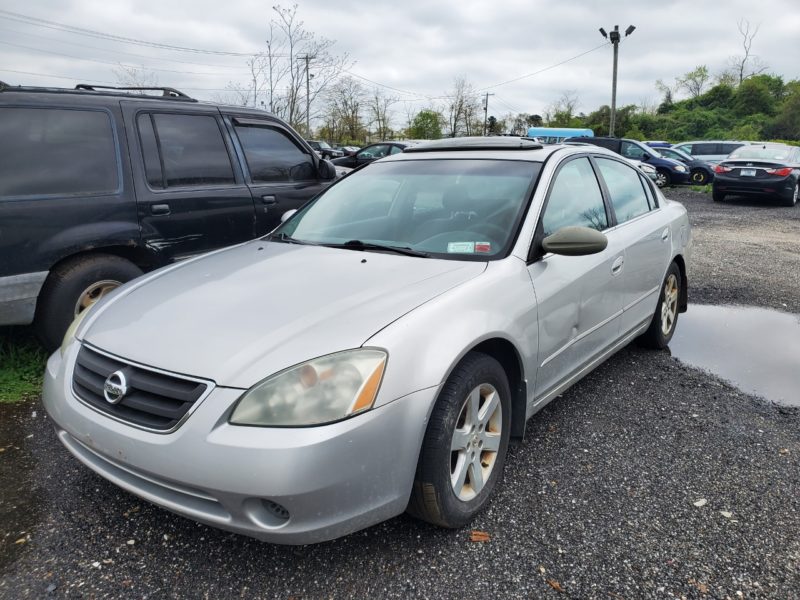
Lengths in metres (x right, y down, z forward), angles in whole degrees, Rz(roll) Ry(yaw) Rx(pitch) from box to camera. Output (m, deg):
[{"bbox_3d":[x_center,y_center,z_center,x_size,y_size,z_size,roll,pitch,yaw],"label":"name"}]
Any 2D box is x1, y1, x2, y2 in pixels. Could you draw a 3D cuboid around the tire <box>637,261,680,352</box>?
[{"bbox_3d":[1.923,0.019,4.481,0.215,0.660,0.660,9,16,36],"label":"tire"}]

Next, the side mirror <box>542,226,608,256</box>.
[{"bbox_3d":[0.778,-0.257,2.668,0.240,0.138,0.145,9,16,36],"label":"side mirror"}]

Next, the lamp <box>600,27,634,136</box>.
[{"bbox_3d":[12.306,-11.302,35.014,2.000,8.700,1.400,4,14,18],"label":"lamp"}]

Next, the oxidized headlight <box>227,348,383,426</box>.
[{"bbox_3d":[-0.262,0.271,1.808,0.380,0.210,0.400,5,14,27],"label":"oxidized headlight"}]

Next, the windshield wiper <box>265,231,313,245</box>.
[{"bbox_3d":[-0.547,-0.305,3.081,0.480,0.060,0.100,9,16,36],"label":"windshield wiper"}]

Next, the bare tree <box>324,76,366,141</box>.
[{"bbox_3d":[-5.466,-19.025,62.967,4.500,8.300,4.500,-2,14,-4],"label":"bare tree"}]

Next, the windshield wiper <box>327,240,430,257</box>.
[{"bbox_3d":[-0.125,-0.230,2.736,0.610,0.070,0.110,9,16,36],"label":"windshield wiper"}]

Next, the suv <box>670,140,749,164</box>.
[{"bbox_3d":[12.944,-6.086,26.500,4.850,1.800,1.930,4,14,20],"label":"suv"}]

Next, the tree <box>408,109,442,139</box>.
[{"bbox_3d":[2.546,-16.825,60.000,3.500,4.600,3.500,0,13,0],"label":"tree"}]

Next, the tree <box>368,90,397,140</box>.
[{"bbox_3d":[-1.904,-19.810,67.851,3.200,7.300,3.200,-1,13,-1],"label":"tree"}]

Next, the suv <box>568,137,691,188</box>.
[{"bbox_3d":[8.520,-5.230,22.950,4.850,1.760,1.980,6,15,28],"label":"suv"}]

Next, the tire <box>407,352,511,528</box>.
[{"bbox_3d":[0.226,0.513,2.301,0.215,0.660,0.660,7,15,32],"label":"tire"}]

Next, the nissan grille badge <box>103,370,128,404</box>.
[{"bbox_3d":[-0.942,0.290,2.005,0.115,0.115,0.025,9,6,36],"label":"nissan grille badge"}]

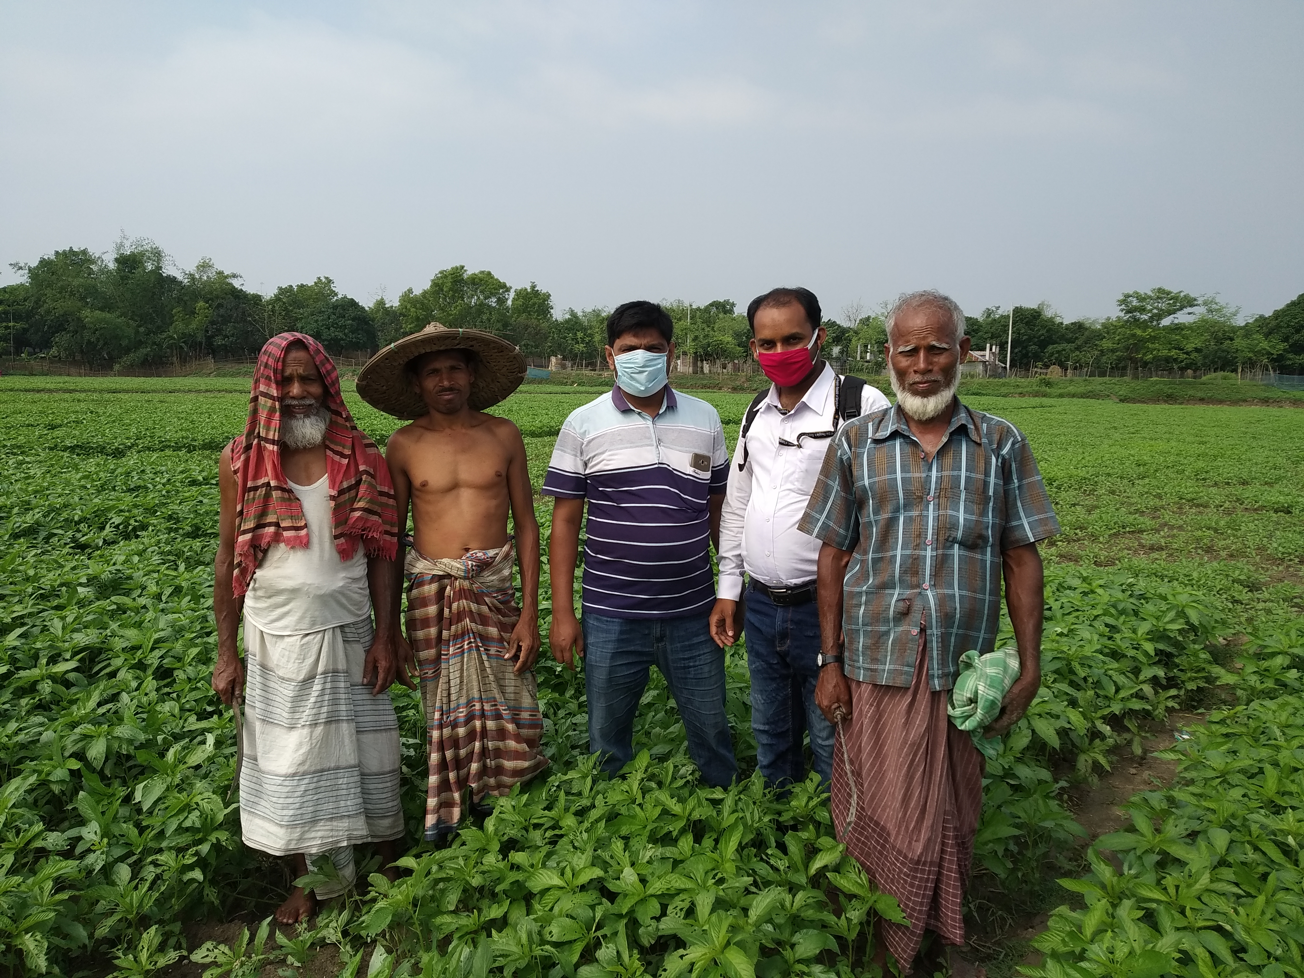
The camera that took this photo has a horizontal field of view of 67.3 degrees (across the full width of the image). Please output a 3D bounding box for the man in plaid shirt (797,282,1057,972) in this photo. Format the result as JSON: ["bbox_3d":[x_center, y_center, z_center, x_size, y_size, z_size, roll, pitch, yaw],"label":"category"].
[{"bbox_3d":[0.654,0.369,2.339,0.590,1.654,0.360,2,8,14],"label":"man in plaid shirt"}]

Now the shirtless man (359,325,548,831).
[{"bbox_3d":[-0.573,0.338,2.819,0.520,1.590,0.420,-2,8,-14],"label":"shirtless man"}]

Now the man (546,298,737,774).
[{"bbox_3d":[-0.031,0.321,2.696,0.540,1.655,0.340,-1,8,-10],"label":"man"}]

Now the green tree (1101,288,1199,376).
[{"bbox_3d":[37.690,-11.733,74.101,7.567,6.853,7.189,0,8,0],"label":"green tree"}]

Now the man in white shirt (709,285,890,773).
[{"bbox_3d":[0.390,0.334,2.516,0.490,1.676,0.380,5,9,34],"label":"man in white shirt"}]

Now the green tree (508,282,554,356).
[{"bbox_3d":[-10.017,-13.490,80.929,3.838,7.145,3.646,0,8,0],"label":"green tree"}]

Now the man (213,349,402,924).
[{"bbox_3d":[-0.918,0.373,2.632,0.500,1.568,0.360,-2,8,-17],"label":"man"}]

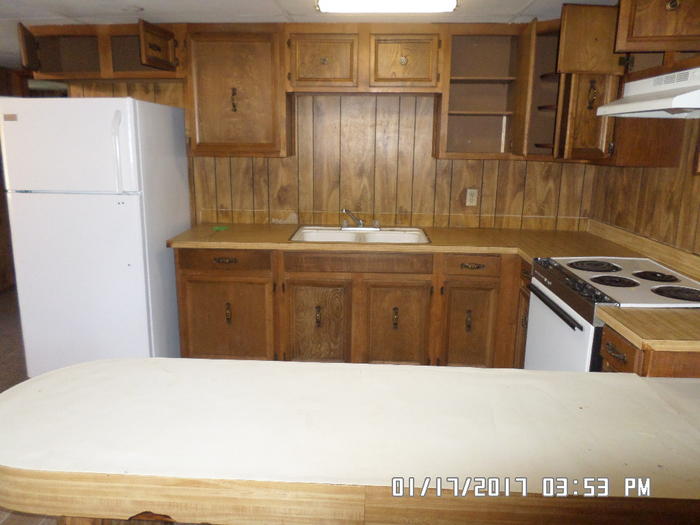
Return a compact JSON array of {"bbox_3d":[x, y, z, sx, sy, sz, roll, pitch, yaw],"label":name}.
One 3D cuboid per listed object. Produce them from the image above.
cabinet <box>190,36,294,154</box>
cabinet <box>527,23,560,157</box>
[{"bbox_3d":[-0.665,-1.042,3.163,0.585,0.735,0.320,1,13,2],"label":"cabinet"},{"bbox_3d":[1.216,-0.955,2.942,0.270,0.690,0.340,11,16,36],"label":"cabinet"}]

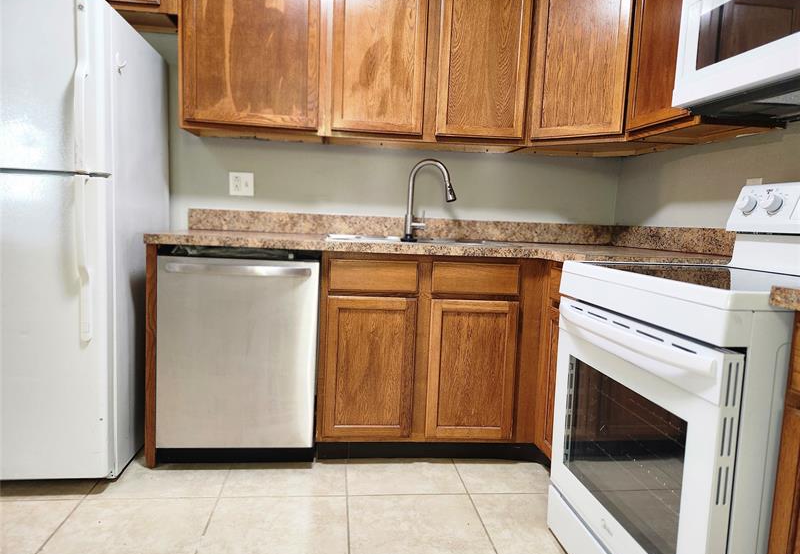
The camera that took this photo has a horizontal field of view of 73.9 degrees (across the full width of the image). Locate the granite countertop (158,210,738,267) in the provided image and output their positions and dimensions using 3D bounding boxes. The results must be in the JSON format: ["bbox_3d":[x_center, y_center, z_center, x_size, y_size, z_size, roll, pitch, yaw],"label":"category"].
[{"bbox_3d":[0.116,-0.179,2.246,2.177,0.148,0.960,2,6,-6],"label":"granite countertop"}]

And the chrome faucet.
[{"bbox_3d":[0.148,-0.371,2.581,0.261,0.395,0.073,4,6,14],"label":"chrome faucet"}]

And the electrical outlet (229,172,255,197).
[{"bbox_3d":[-0.773,-0.453,2.602,0.115,0.113,0.012,2,6,-6],"label":"electrical outlet"}]

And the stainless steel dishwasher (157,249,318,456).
[{"bbox_3d":[-0.658,0.285,2.333,0.600,0.780,0.620,2,6,-6],"label":"stainless steel dishwasher"}]

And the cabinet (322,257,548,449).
[{"bbox_3d":[0.099,0.278,2.459,0.923,0.803,0.628,2,6,-6],"label":"cabinet"}]

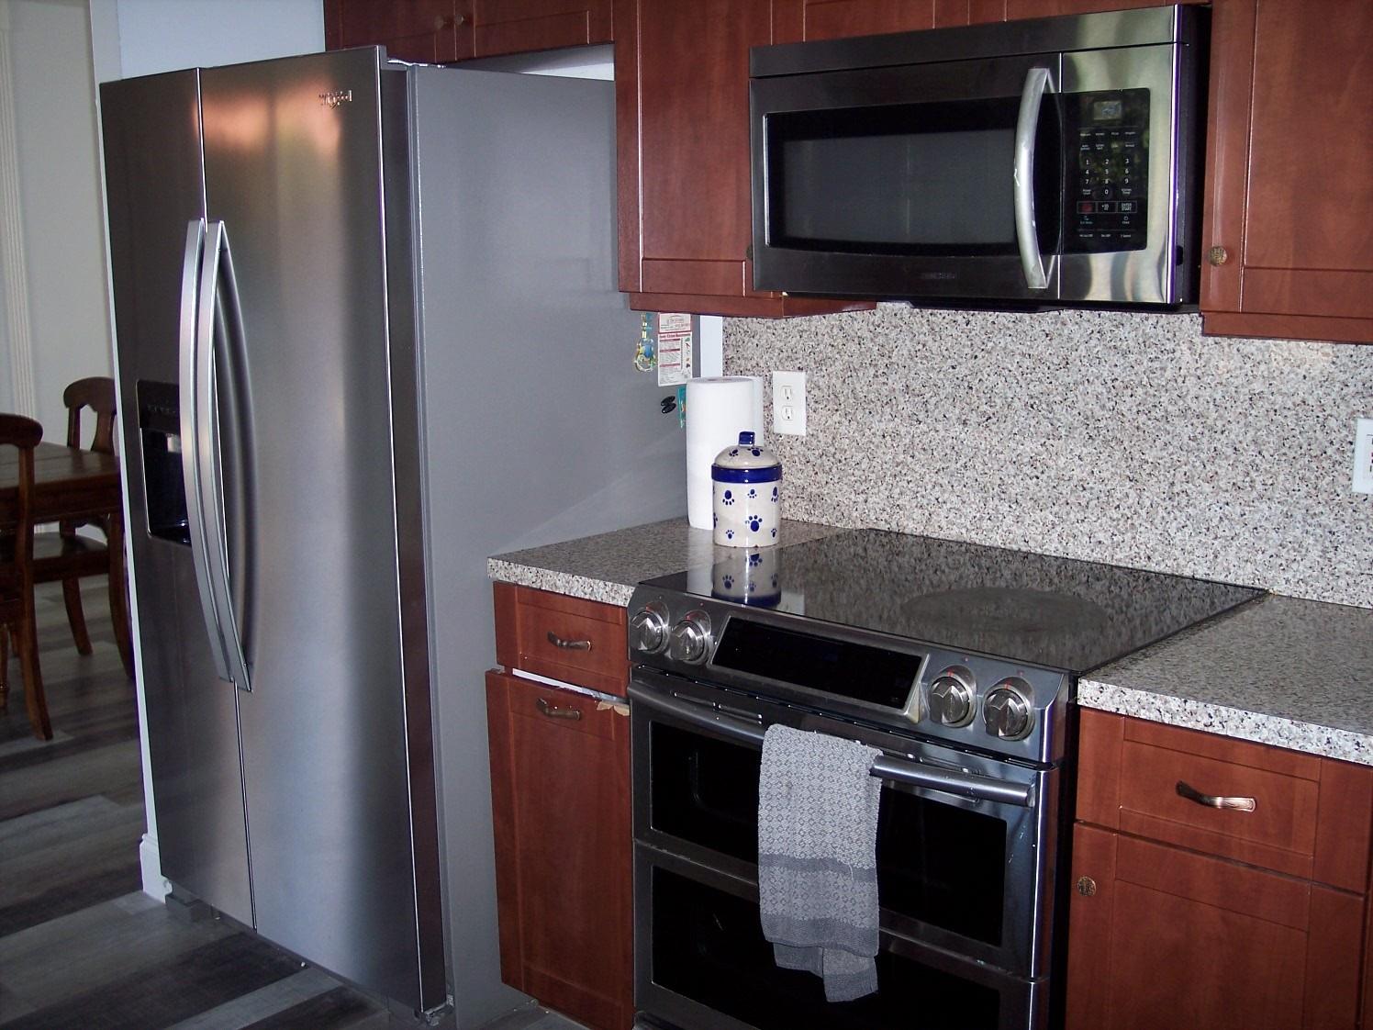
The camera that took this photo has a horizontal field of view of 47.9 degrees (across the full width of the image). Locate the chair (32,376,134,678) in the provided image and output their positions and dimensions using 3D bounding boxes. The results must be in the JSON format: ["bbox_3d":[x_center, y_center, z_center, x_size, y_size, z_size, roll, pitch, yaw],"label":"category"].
[{"bbox_3d":[-2.144,0.069,5.064,0.480,1.000,0.540,9,14,42],"label":"chair"}]

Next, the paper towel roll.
[{"bbox_3d":[0.071,-0.119,2.942,0.138,0.280,0.135,-1,11,0],"label":"paper towel roll"}]

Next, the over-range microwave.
[{"bbox_3d":[0.511,-0.549,2.453,0.745,0.410,0.410,9,14,42],"label":"over-range microwave"}]

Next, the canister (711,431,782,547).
[{"bbox_3d":[0.108,-0.051,2.787,0.127,0.200,0.127,-1,11,0],"label":"canister"}]

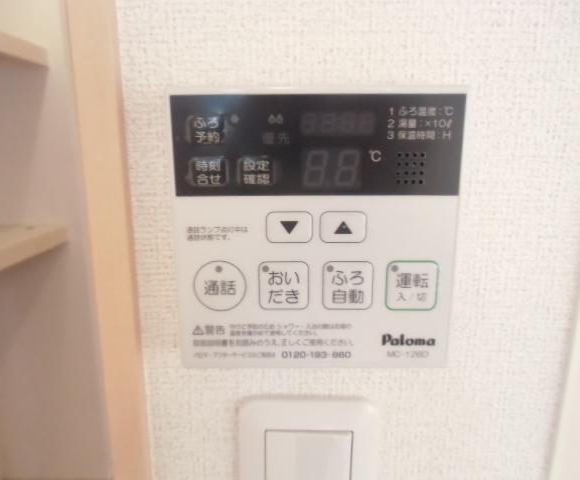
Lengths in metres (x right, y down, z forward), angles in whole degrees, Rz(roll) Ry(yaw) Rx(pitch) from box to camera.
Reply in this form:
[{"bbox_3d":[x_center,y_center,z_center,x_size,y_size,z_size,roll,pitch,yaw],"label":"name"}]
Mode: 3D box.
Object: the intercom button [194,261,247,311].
[{"bbox_3d":[-0.031,0.020,0.197,0.023,0.023,0.004,0,13,0],"label":"intercom button"}]

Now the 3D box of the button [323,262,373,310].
[{"bbox_3d":[0.026,0.020,0.197,0.022,0.023,0.004,0,13,0],"label":"button"}]

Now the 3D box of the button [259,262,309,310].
[{"bbox_3d":[-0.003,0.020,0.197,0.022,0.023,0.004,0,13,0],"label":"button"}]

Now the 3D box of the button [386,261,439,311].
[{"bbox_3d":[0.054,0.020,0.197,0.023,0.023,0.004,0,13,0],"label":"button"}]

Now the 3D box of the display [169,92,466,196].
[{"bbox_3d":[0.011,-0.039,0.185,0.119,0.041,0.006,0,13,0],"label":"display"}]

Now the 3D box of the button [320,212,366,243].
[{"bbox_3d":[0.023,-0.006,0.191,0.020,0.013,0.004,0,13,0],"label":"button"}]

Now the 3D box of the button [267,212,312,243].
[{"bbox_3d":[0.000,-0.006,0.191,0.020,0.013,0.004,0,13,0],"label":"button"}]

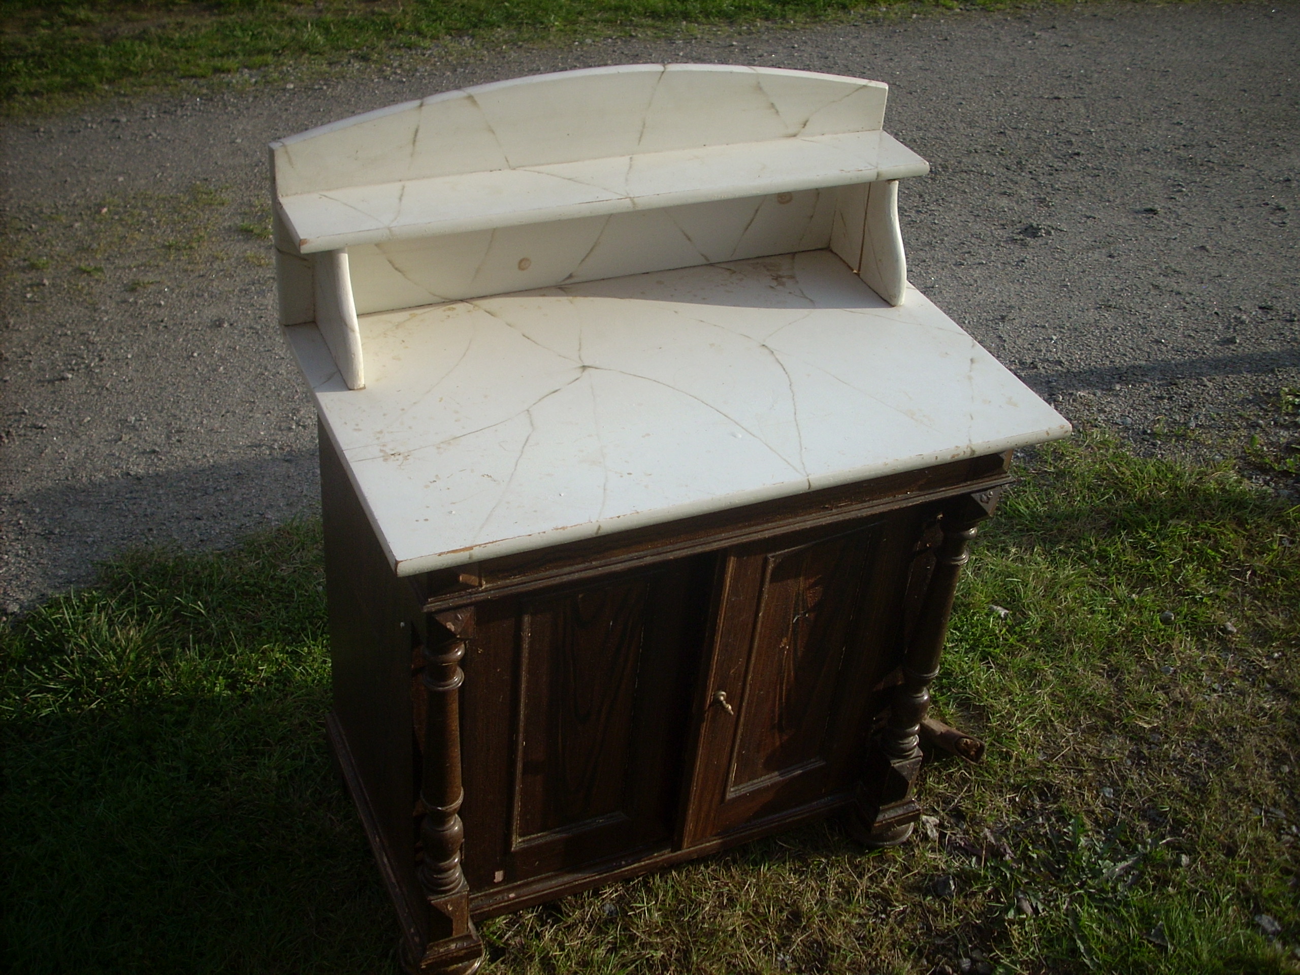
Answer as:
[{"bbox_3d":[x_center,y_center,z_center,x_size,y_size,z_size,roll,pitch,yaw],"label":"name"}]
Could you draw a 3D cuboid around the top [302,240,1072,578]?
[{"bbox_3d":[0.028,-0.134,1.689,0.830,0.021,0.491,-11,40,-23],"label":"top"}]

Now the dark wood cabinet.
[{"bbox_3d":[-0.016,0.172,1.931,0.772,0.763,0.476,-11,40,-23],"label":"dark wood cabinet"}]

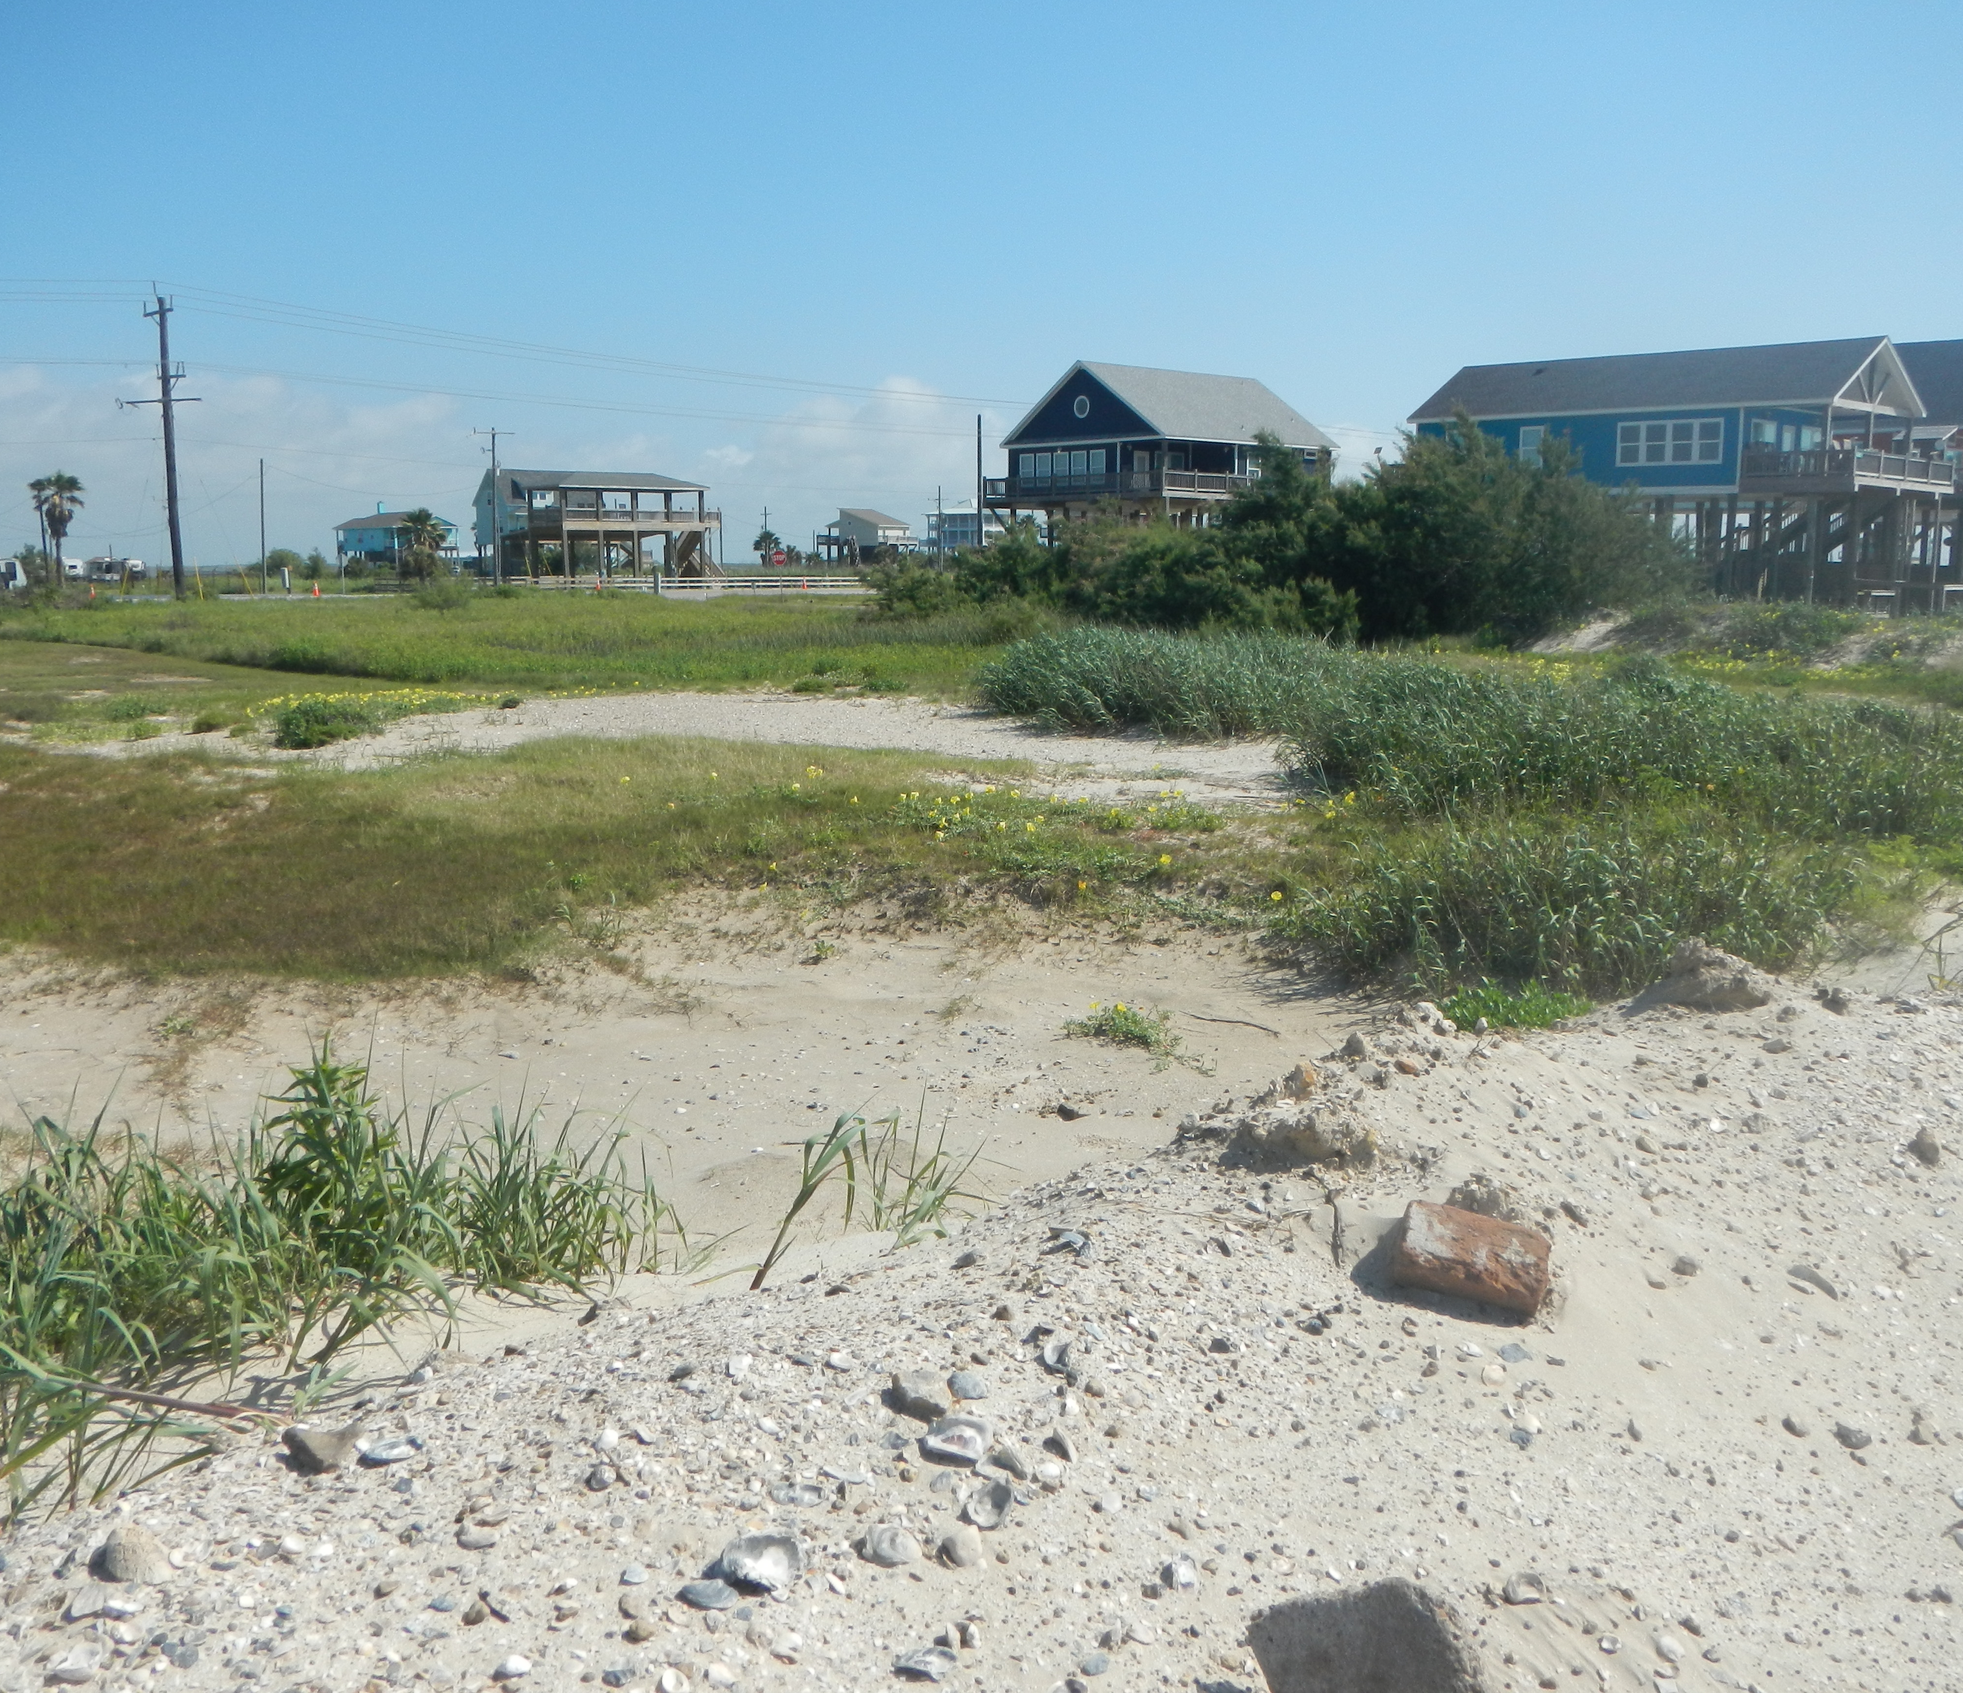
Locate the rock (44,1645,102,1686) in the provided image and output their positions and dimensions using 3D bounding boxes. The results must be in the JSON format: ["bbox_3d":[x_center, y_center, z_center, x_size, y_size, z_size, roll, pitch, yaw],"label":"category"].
[{"bbox_3d":[-0.856,0.773,1.720,0.048,0.019,0.036,0,9,0],"label":"rock"}]

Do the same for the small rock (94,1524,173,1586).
[{"bbox_3d":[-0.901,0.758,1.950,0.068,0.048,0.058,-4,10,-26],"label":"small rock"}]

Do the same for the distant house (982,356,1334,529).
[{"bbox_3d":[8.972,-18.113,91.502,12.635,11.052,12.350,-8,12,-41],"label":"distant house"}]

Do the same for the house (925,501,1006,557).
[{"bbox_3d":[-2.173,-50.850,300.000,11.500,10.500,10.000,-5,10,-30],"label":"house"}]

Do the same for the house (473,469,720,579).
[{"bbox_3d":[-31.185,-25.878,148.926,18.000,9.261,8.800,-5,10,-28],"label":"house"}]

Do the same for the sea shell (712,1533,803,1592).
[{"bbox_3d":[-0.218,0.705,1.800,0.080,0.030,0.062,0,9,0],"label":"sea shell"}]

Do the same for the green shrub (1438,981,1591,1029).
[{"bbox_3d":[1.150,0.341,3.950,0.320,0.110,0.220,0,9,0],"label":"green shrub"}]

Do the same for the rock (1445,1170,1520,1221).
[{"bbox_3d":[0.717,0.505,2.620,0.100,0.062,0.080,0,9,0],"label":"rock"}]

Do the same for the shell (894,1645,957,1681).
[{"bbox_3d":[-0.054,0.788,1.760,0.059,0.017,0.038,-2,9,-9],"label":"shell"}]

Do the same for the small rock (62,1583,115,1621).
[{"bbox_3d":[-0.929,0.786,1.900,0.050,0.024,0.044,-5,10,-28],"label":"small rock"}]

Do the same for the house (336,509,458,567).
[{"bbox_3d":[-64.033,-33.127,200.000,10.500,7.600,8.500,-7,11,-37],"label":"house"}]

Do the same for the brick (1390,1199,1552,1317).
[{"bbox_3d":[0.698,0.587,2.604,0.200,0.058,0.095,14,32,11],"label":"brick"}]

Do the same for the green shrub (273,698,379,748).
[{"bbox_3d":[-6.832,-1.283,19.041,0.980,0.420,0.750,0,9,0],"label":"green shrub"}]

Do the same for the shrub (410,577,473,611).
[{"bbox_3d":[-22.498,-10.533,76.000,2.400,1.400,2.000,0,9,0],"label":"shrub"}]

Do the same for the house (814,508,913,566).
[{"bbox_3d":[-14.846,-39.015,234.796,9.800,8.800,8.400,-8,12,-41],"label":"house"}]

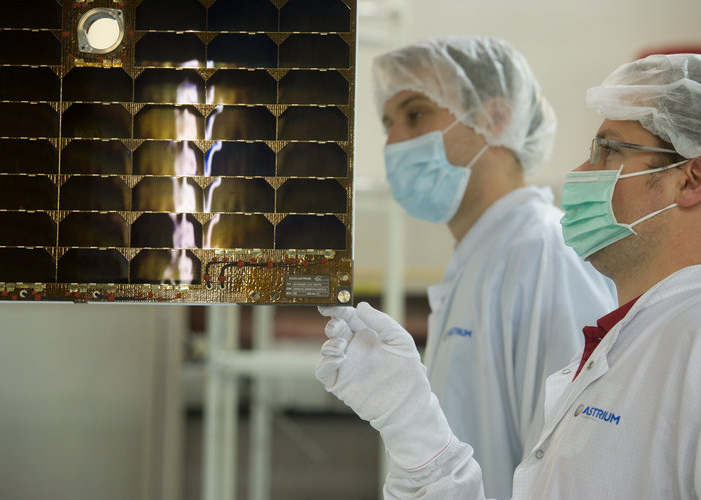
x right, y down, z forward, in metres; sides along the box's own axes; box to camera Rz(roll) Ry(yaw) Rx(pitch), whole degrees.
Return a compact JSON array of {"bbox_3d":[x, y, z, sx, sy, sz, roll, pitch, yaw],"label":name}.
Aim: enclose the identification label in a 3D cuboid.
[{"bbox_3d":[-0.048,0.041,3.150,0.050,0.025,0.001,1,-5,1],"label":"identification label"}]

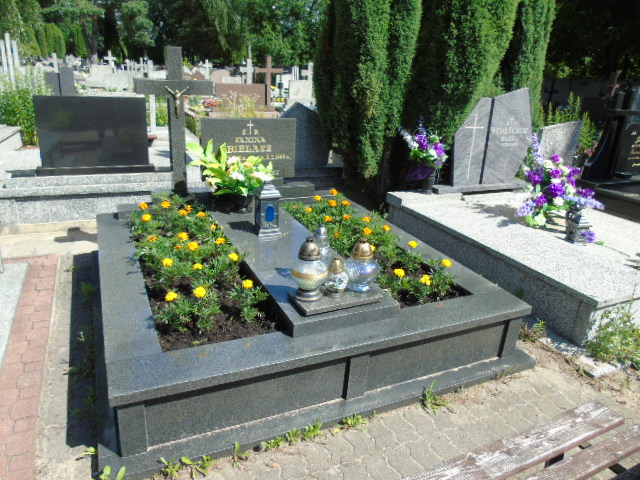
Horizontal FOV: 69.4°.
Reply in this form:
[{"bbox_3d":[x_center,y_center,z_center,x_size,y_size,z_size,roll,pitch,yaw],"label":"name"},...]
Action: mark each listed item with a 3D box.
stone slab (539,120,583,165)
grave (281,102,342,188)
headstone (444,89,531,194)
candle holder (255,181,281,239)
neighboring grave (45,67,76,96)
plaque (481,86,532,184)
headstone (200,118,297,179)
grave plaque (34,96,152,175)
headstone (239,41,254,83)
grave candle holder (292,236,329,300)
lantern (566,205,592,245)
[{"bbox_3d":[3.294,-1.322,6.458,0.759,0.667,0.075,-6,23,-25],"label":"stone slab"},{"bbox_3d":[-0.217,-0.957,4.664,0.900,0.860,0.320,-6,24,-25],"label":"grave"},{"bbox_3d":[1.625,-0.974,4.429,1.220,0.960,0.250,-7,24,-27],"label":"headstone"},{"bbox_3d":[-0.346,-0.220,3.063,0.162,0.351,0.162,-6,23,-25],"label":"candle holder"},{"bbox_3d":[-4.881,-2.927,8.730,0.600,0.650,0.120,-6,24,-25],"label":"neighboring grave"},{"bbox_3d":[1.869,-1.026,4.611,0.640,0.930,0.100,-7,20,-27],"label":"plaque"},{"bbox_3d":[-0.602,-0.780,3.942,0.822,0.520,0.067,-6,19,-25],"label":"headstone"},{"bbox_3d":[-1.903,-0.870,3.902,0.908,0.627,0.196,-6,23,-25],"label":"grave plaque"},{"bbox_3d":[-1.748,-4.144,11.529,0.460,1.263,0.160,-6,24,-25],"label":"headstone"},{"bbox_3d":[-0.051,0.132,2.204,0.174,0.301,0.174,4,21,-2],"label":"grave candle holder"},{"bbox_3d":[1.926,-0.124,3.423,0.155,0.268,0.155,-7,24,-27],"label":"lantern"}]

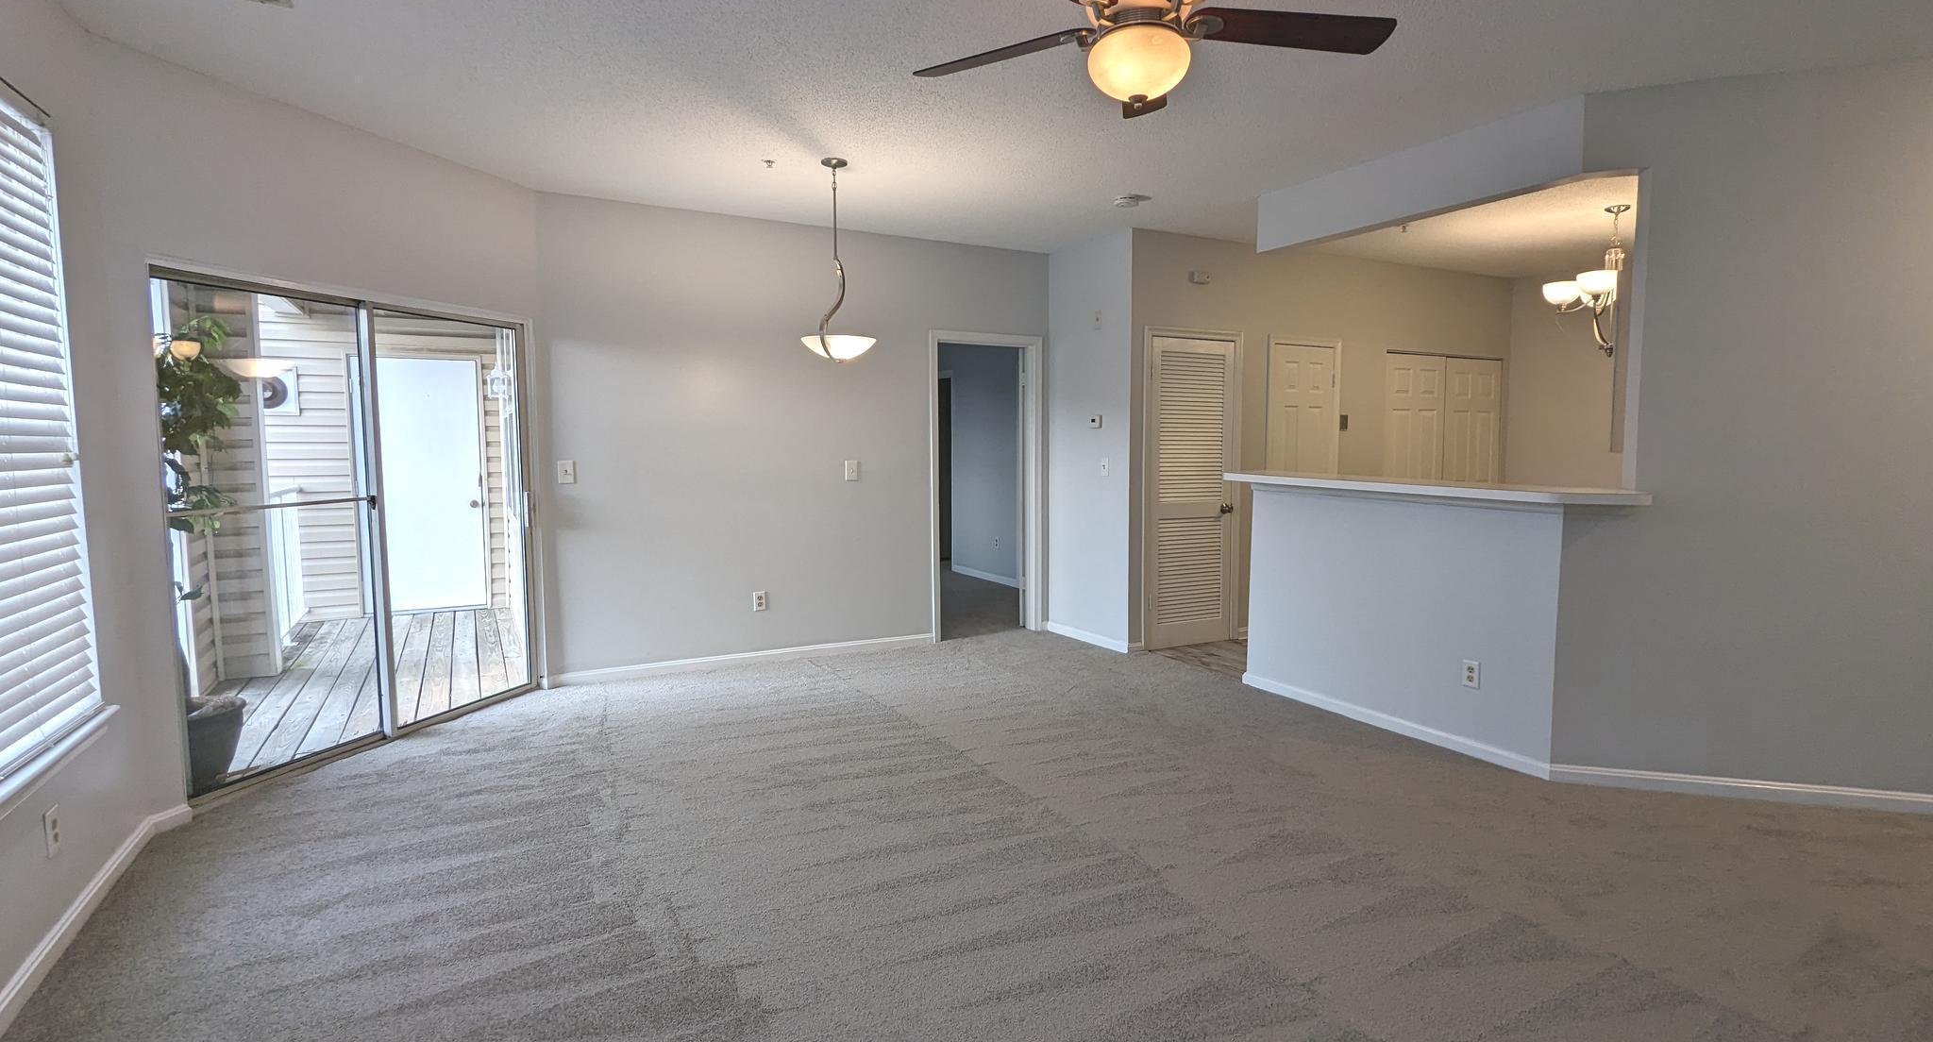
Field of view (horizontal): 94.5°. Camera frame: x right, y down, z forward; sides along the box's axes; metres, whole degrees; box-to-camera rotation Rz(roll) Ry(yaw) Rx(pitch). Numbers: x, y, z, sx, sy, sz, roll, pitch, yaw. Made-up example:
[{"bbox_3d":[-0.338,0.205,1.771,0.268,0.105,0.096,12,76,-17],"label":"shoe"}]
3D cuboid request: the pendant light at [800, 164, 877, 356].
[{"bbox_3d":[-0.636,-1.264,4.367,0.365,0.955,0.365,0,5,0],"label":"pendant light"}]

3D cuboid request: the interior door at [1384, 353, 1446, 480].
[{"bbox_3d":[3.515,-0.271,7.059,0.730,2.040,0.045,-3,6,-28],"label":"interior door"}]

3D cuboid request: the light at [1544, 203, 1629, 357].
[{"bbox_3d":[3.768,-1.387,5.209,0.660,0.850,0.660,-3,6,-28],"label":"light"}]

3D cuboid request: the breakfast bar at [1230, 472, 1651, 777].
[{"bbox_3d":[2.135,0.413,4.361,0.500,1.180,2.040,-3,6,-28],"label":"breakfast bar"}]

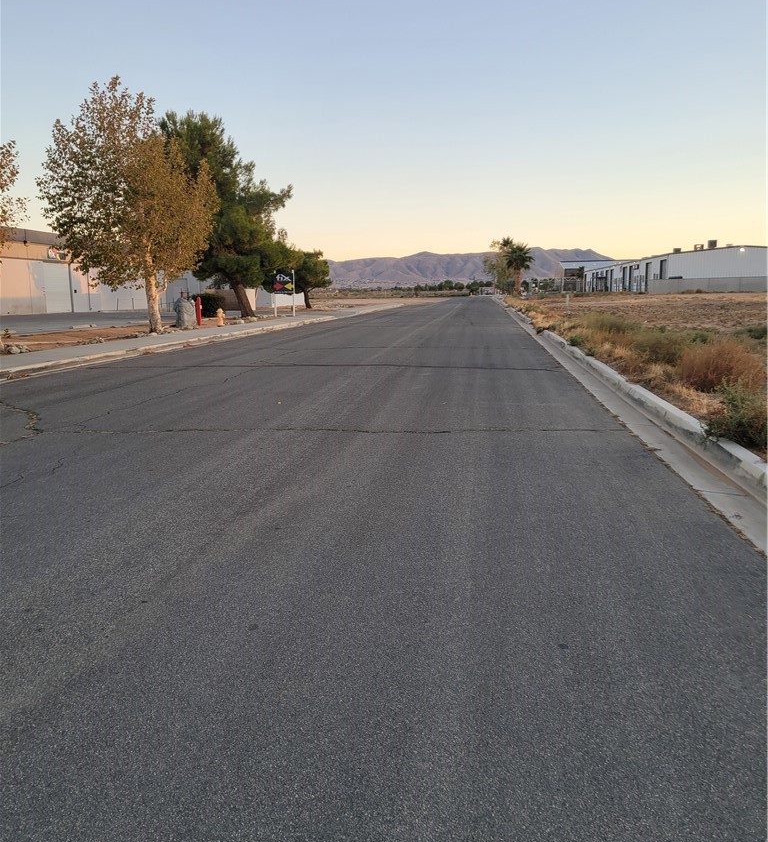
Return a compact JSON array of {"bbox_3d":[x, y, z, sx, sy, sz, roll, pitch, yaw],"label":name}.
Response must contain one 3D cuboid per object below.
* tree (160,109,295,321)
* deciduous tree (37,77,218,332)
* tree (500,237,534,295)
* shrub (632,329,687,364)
[{"bbox_3d":[-8.196,-10.567,39.791,6.929,10.338,6.800,0,10,0],"label":"tree"},{"bbox_3d":[-8.490,-7.059,25.476,6.024,8.144,5.800,0,10,0],"label":"deciduous tree"},{"bbox_3d":[15.832,-18.362,91.212,4.032,6.630,4.000,0,10,0],"label":"tree"},{"bbox_3d":[5.505,-1.487,15.368,1.079,0.678,1.000,0,10,0],"label":"shrub"}]

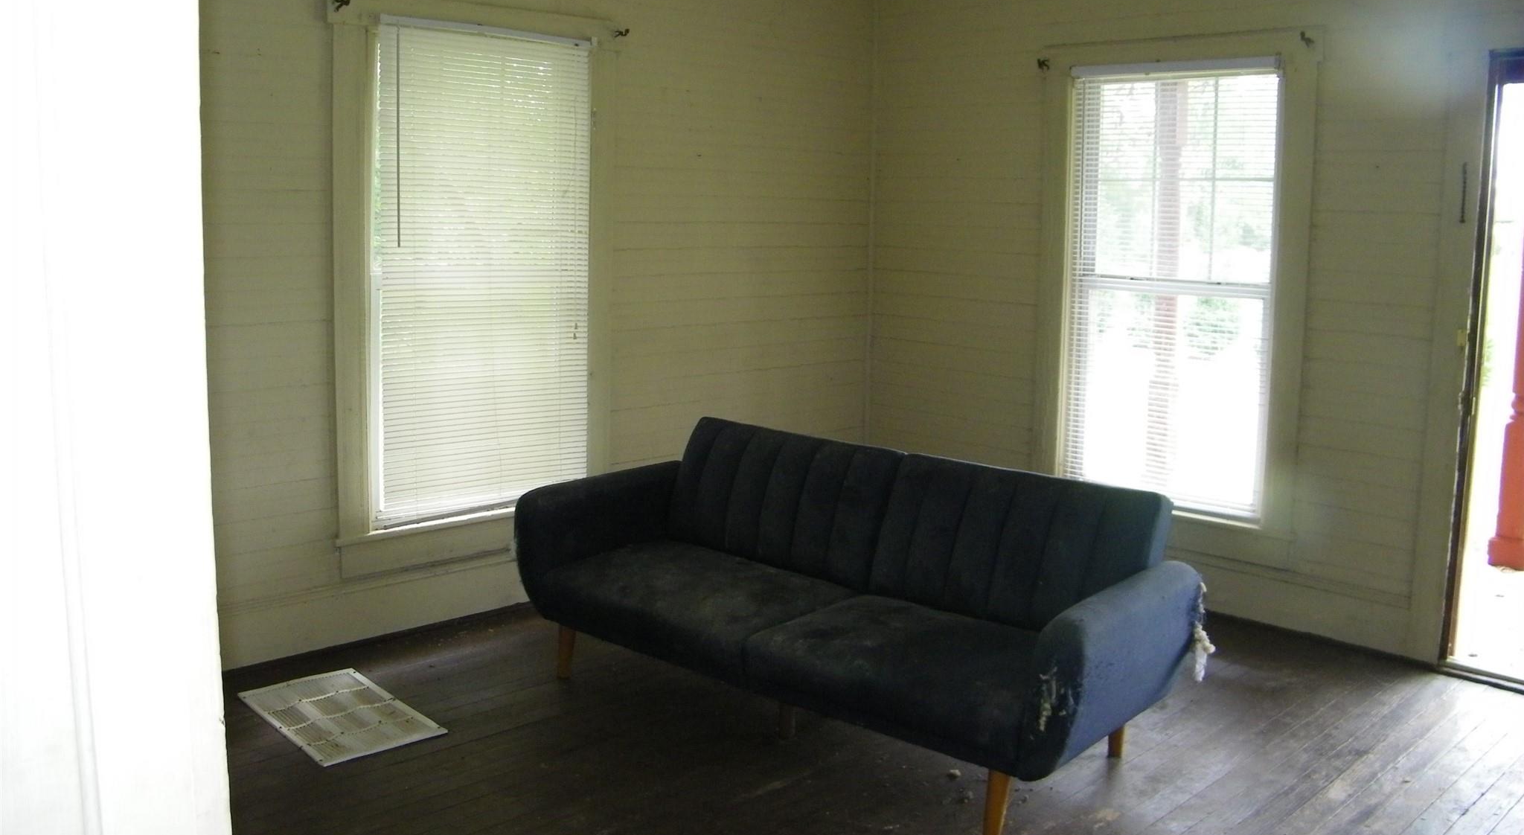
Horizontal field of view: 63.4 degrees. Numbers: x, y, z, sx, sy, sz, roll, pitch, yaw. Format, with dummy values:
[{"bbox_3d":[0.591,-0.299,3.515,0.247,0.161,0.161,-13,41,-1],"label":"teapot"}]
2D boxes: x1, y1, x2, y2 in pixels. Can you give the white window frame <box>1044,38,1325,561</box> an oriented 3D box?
[{"bbox_3d":[1.554,-0.469,4.771,0.100,1.920,1.170,-8,12,-43],"label":"white window frame"}]

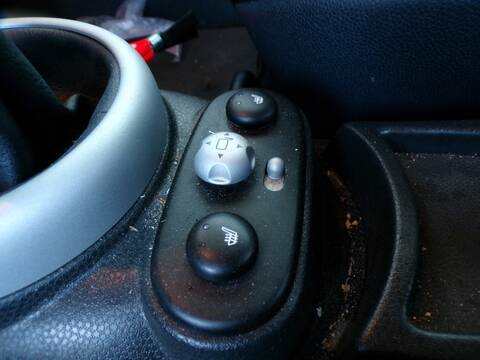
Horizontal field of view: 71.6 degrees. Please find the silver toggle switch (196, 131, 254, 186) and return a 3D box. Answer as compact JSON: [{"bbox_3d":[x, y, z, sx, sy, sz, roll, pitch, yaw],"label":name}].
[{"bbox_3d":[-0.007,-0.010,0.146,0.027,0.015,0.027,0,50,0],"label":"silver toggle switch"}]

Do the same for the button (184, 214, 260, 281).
[{"bbox_3d":[-0.006,0.024,0.124,0.027,0.008,0.027,0,50,0],"label":"button"}]

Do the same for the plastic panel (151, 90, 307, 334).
[{"bbox_3d":[0.000,-0.001,0.152,0.057,0.012,0.136,6,50,5],"label":"plastic panel"}]

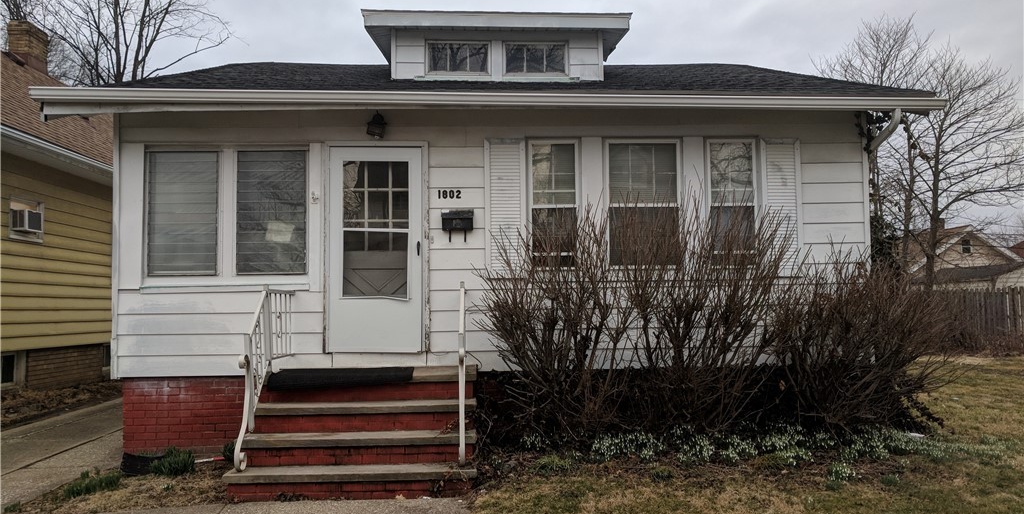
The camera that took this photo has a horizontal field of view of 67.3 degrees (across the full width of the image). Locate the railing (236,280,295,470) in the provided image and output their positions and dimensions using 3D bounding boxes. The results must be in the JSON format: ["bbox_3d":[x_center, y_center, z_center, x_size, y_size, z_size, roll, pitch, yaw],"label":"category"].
[{"bbox_3d":[-2.107,0.942,6.569,0.170,1.415,1.620,0,-3,-4],"label":"railing"}]

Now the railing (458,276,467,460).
[{"bbox_3d":[-0.428,0.925,6.678,0.078,1.425,1.620,0,-3,-4],"label":"railing"}]

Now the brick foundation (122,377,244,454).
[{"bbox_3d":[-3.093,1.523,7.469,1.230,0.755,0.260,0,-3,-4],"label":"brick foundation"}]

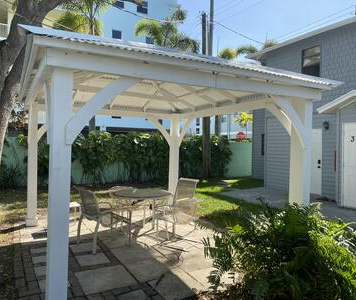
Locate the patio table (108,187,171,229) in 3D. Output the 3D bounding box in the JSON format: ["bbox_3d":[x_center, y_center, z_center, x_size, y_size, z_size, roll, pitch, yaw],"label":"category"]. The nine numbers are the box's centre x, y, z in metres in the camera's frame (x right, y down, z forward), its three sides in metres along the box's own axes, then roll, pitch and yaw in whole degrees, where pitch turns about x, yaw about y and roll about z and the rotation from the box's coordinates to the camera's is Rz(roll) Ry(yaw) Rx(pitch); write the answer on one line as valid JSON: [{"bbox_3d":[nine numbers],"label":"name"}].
[{"bbox_3d":[-0.607,1.084,4.969,1.050,0.720,1.050,1,1,-27],"label":"patio table"}]

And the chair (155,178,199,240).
[{"bbox_3d":[0.006,1.004,5.489,0.580,0.900,0.660,2,1,41],"label":"chair"}]

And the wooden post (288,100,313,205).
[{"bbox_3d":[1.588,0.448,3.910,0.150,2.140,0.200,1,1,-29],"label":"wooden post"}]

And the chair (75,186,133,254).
[{"bbox_3d":[-1.143,0.984,4.545,0.660,0.900,0.580,1,1,-42],"label":"chair"}]

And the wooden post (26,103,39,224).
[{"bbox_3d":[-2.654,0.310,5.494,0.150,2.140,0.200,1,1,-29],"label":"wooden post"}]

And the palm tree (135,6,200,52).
[{"bbox_3d":[-0.914,-4.158,20.069,4.200,10.797,4.200,2,1,0],"label":"palm tree"}]

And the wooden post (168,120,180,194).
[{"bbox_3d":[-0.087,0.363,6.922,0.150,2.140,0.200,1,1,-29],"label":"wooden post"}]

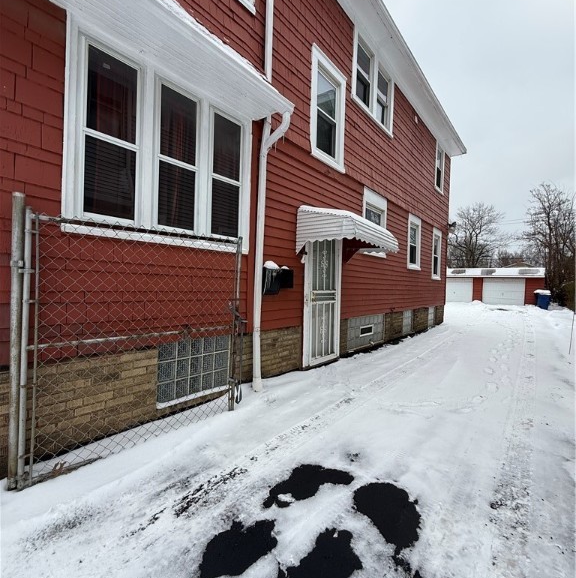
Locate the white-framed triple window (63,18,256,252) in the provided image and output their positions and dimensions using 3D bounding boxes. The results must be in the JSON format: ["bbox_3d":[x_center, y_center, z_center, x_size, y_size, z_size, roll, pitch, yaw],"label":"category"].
[{"bbox_3d":[-1.013,-1.172,2.907,0.150,1.517,1.794,3,1,39],"label":"white-framed triple window"}]

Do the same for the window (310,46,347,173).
[{"bbox_3d":[0.674,-2.751,4.881,0.130,1.586,0.988,3,1,39],"label":"window"}]

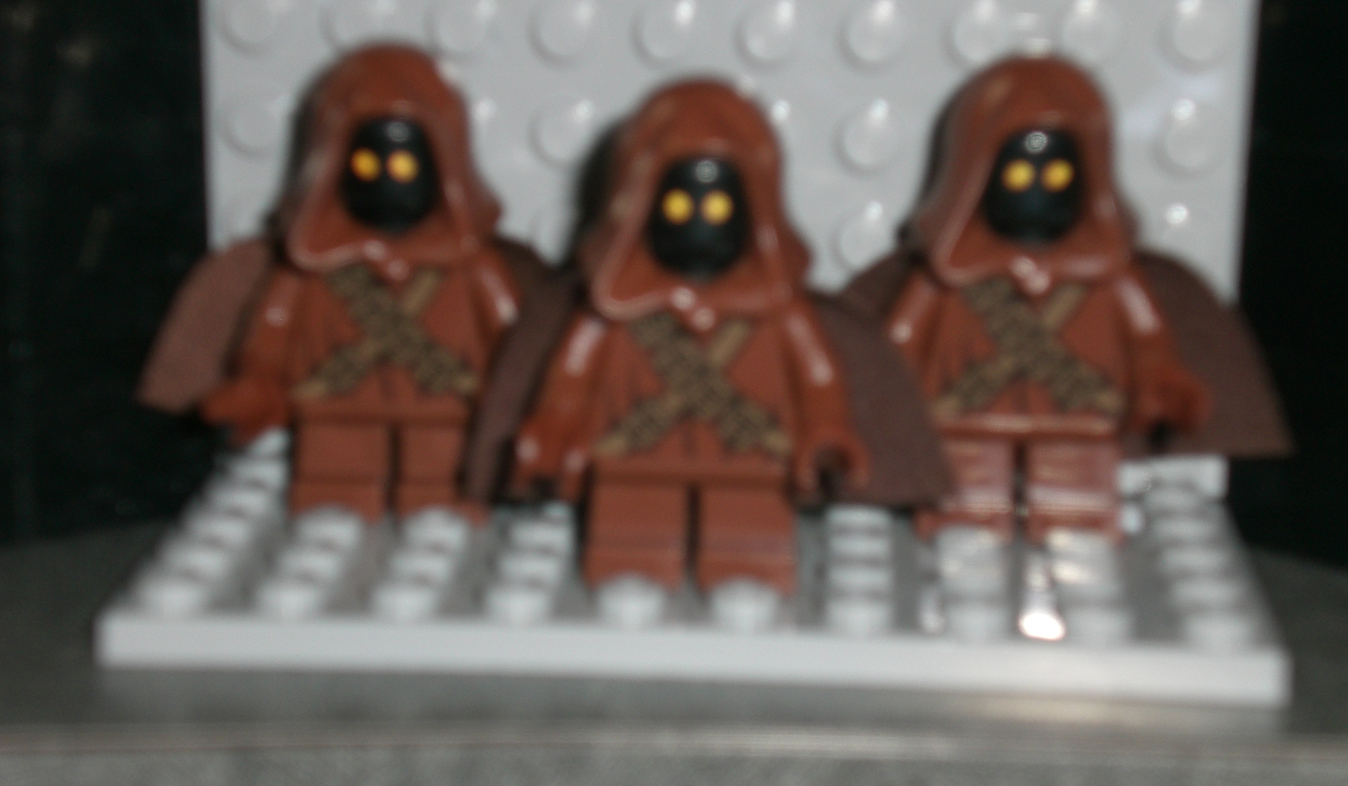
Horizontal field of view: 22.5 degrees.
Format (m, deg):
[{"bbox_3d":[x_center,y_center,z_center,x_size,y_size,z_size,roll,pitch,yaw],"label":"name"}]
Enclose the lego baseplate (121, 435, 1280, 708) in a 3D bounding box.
[{"bbox_3d":[0.002,0.012,0.253,0.080,0.005,0.048,1,13,3],"label":"lego baseplate"}]

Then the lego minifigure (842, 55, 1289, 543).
[{"bbox_3d":[0.028,-0.008,0.254,0.036,0.036,0.017,1,13,3],"label":"lego minifigure"}]

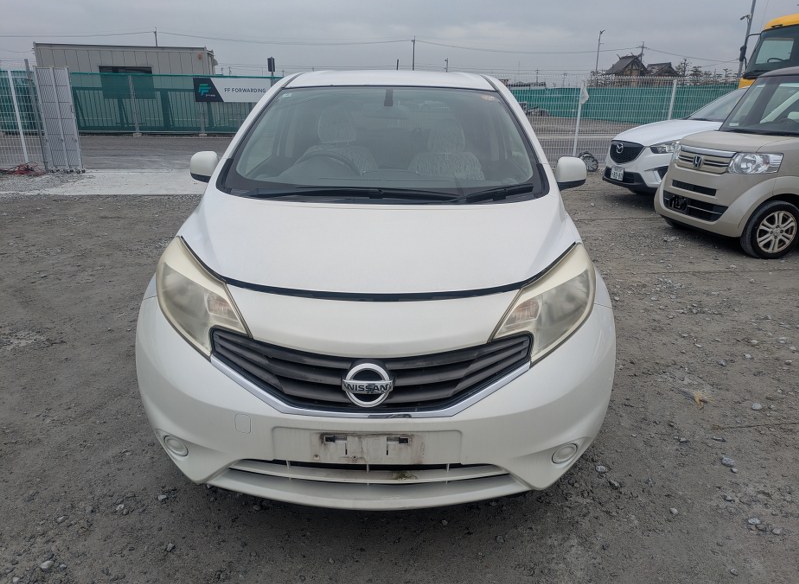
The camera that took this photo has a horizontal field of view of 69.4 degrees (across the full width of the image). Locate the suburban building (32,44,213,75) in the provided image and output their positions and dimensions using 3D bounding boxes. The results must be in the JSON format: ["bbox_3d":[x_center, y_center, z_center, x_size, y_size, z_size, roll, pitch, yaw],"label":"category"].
[{"bbox_3d":[-11.778,-9.183,26.096,6.658,3.269,3.600,-2,19,-9],"label":"suburban building"}]

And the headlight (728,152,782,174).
[{"bbox_3d":[3.253,-1.175,5.262,0.320,0.190,0.280,-3,19,-10],"label":"headlight"}]

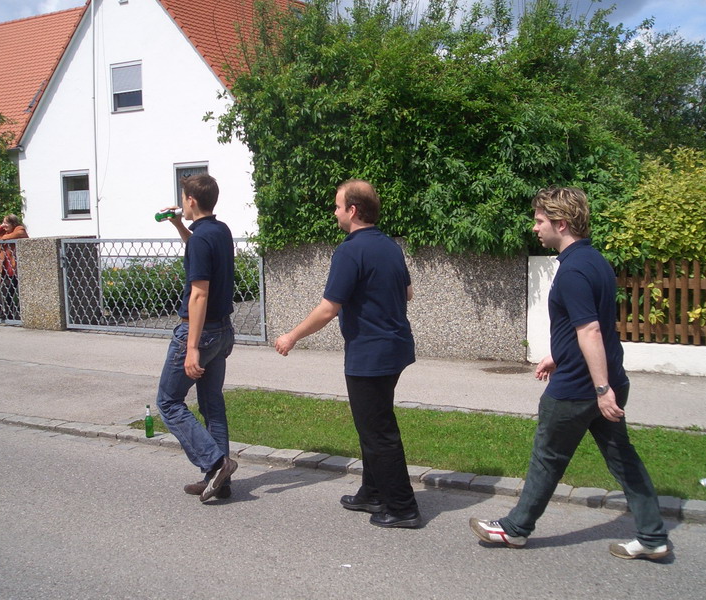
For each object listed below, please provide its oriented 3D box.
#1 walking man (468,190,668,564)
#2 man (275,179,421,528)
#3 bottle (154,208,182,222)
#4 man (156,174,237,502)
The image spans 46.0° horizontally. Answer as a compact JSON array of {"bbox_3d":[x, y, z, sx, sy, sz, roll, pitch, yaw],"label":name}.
[{"bbox_3d":[1.000,0.346,3.879,0.910,1.740,0.580,2,7,27],"label":"walking man"},{"bbox_3d":[0.072,0.274,4.405,0.720,1.800,0.640,2,7,27],"label":"man"},{"bbox_3d":[-1.063,-0.495,4.799,0.235,0.061,0.061,-4,4,34],"label":"bottle"},{"bbox_3d":[-0.872,0.221,4.775,0.600,1.860,0.520,2,7,27],"label":"man"}]

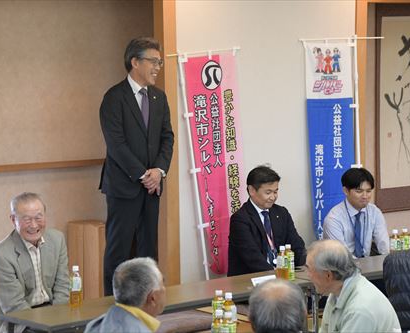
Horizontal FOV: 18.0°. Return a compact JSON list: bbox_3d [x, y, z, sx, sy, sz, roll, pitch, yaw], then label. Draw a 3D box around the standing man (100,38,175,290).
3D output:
[{"bbox_3d":[-0.377,0.131,7.270,0.490,1.706,0.310,-4,6,-38],"label":"standing man"}]

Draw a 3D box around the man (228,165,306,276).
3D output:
[{"bbox_3d":[0.433,0.463,7.873,0.600,0.920,0.660,-5,7,-41],"label":"man"}]

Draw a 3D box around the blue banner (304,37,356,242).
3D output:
[{"bbox_3d":[0.961,-0.113,9.728,0.510,1.600,0.060,-7,5,-41],"label":"blue banner"}]

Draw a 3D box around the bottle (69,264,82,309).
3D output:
[{"bbox_3d":[-0.662,0.615,6.628,0.066,0.208,0.066,0,5,0],"label":"bottle"}]

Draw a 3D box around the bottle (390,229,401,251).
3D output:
[{"bbox_3d":[1.166,0.494,7.910,0.066,0.208,0.066,-5,7,-41],"label":"bottle"}]

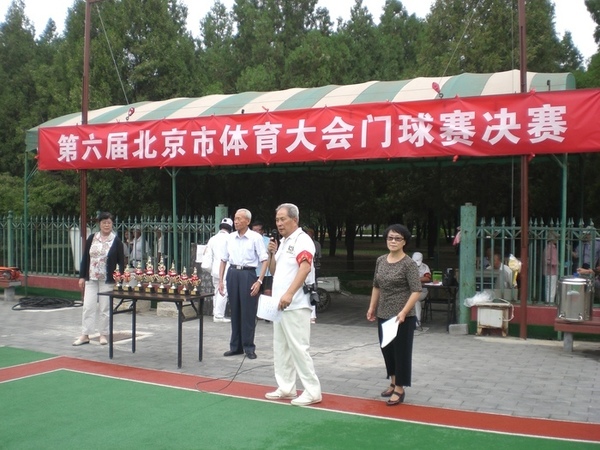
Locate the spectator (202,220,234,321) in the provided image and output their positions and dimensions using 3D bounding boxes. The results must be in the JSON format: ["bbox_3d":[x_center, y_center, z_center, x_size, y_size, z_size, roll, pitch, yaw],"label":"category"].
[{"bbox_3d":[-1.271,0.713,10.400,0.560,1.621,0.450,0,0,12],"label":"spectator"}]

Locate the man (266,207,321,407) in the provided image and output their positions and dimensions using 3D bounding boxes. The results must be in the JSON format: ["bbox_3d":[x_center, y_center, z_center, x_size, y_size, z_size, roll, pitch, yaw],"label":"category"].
[{"bbox_3d":[-0.057,0.677,5.750,0.480,1.737,0.520,0,0,-35],"label":"man"}]

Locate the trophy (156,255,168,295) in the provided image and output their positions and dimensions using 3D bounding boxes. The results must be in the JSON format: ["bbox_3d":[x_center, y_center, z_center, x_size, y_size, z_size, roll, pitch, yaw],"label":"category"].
[{"bbox_3d":[-1.558,0.561,7.458,0.155,0.420,0.100,0,0,27],"label":"trophy"}]

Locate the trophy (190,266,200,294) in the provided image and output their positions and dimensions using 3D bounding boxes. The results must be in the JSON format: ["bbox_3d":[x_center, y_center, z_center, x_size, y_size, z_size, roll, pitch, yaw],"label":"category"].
[{"bbox_3d":[-1.138,0.612,7.160,0.130,0.304,0.085,1,2,27],"label":"trophy"}]

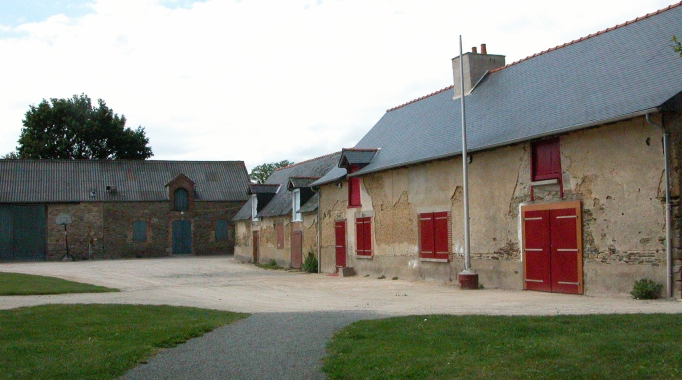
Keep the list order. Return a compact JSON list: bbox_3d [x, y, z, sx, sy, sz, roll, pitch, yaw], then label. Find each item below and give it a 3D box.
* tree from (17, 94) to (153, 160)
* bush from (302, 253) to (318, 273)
[{"bbox_3d":[-22.178,-1.319,59.566,12.200,14.000,11.500,-1,-4,0],"label":"tree"},{"bbox_3d":[-1.326,3.152,30.000,0.740,0.900,0.680,-1,-4,0],"label":"bush"}]

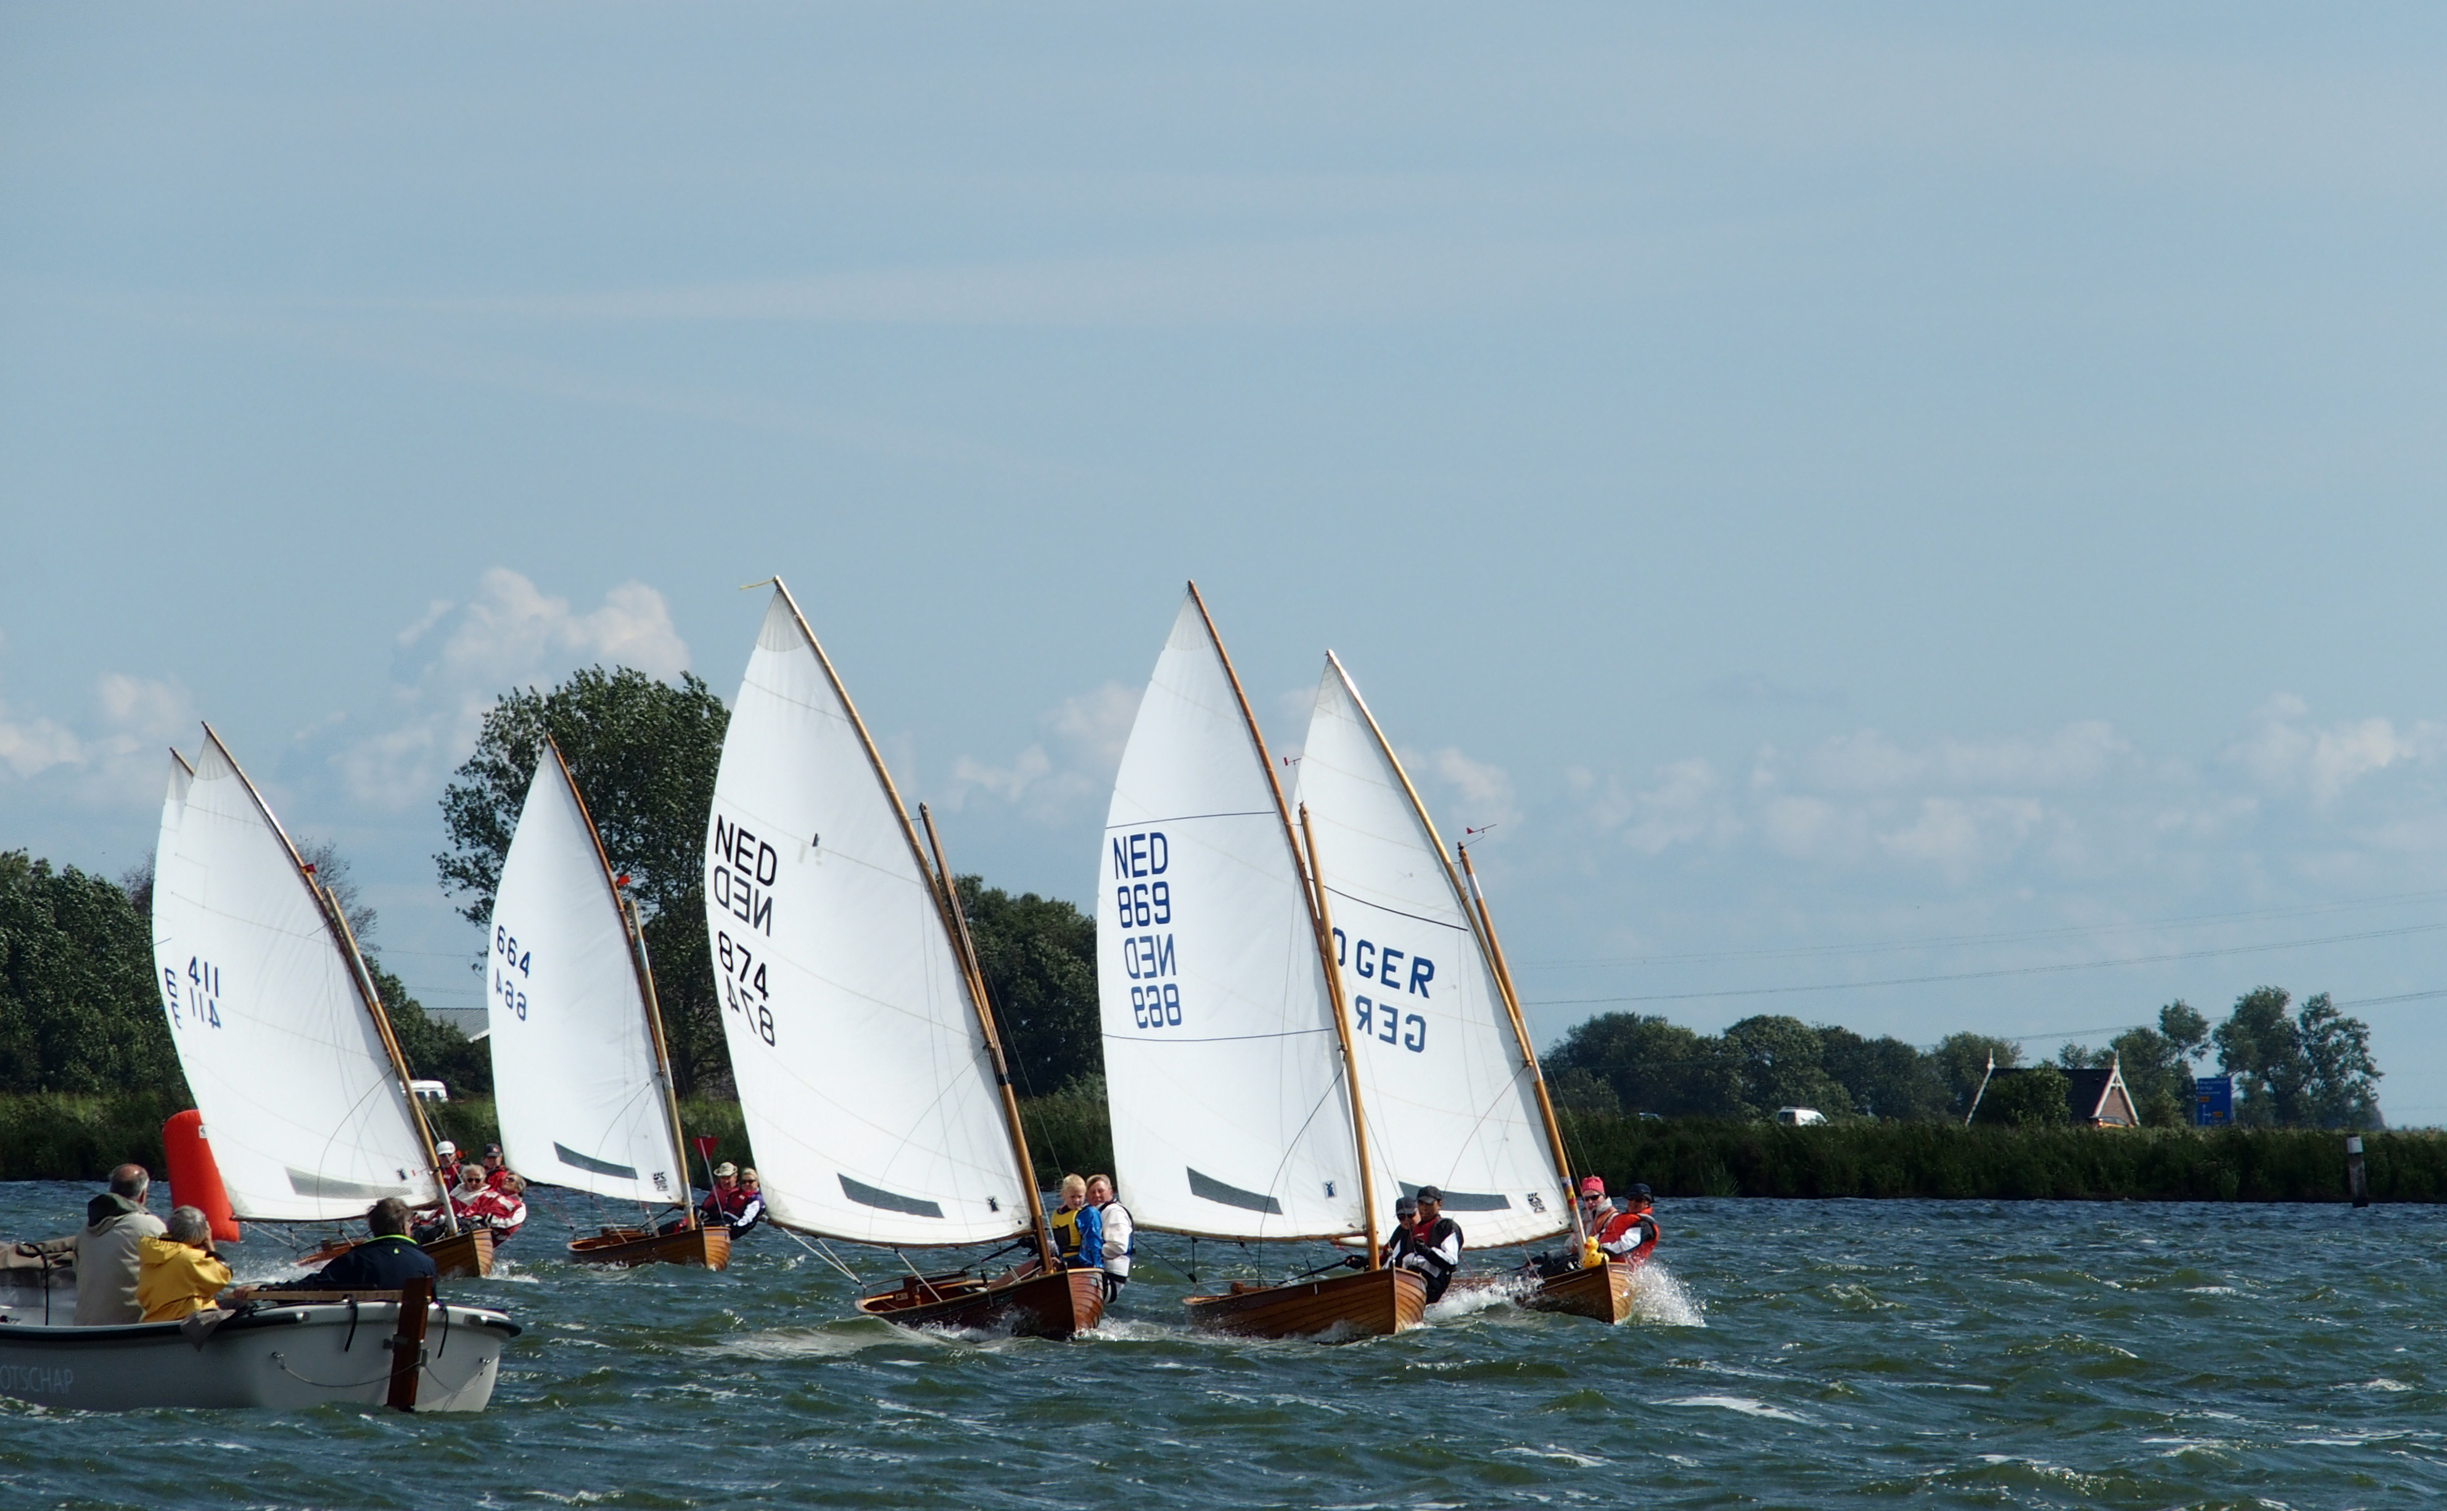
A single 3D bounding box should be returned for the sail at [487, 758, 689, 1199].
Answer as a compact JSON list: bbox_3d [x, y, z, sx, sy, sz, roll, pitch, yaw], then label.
[{"bbox_3d":[-6.405,2.209,214.000,2.500,4.750,0.600,-8,1,45],"label":"sail"}]

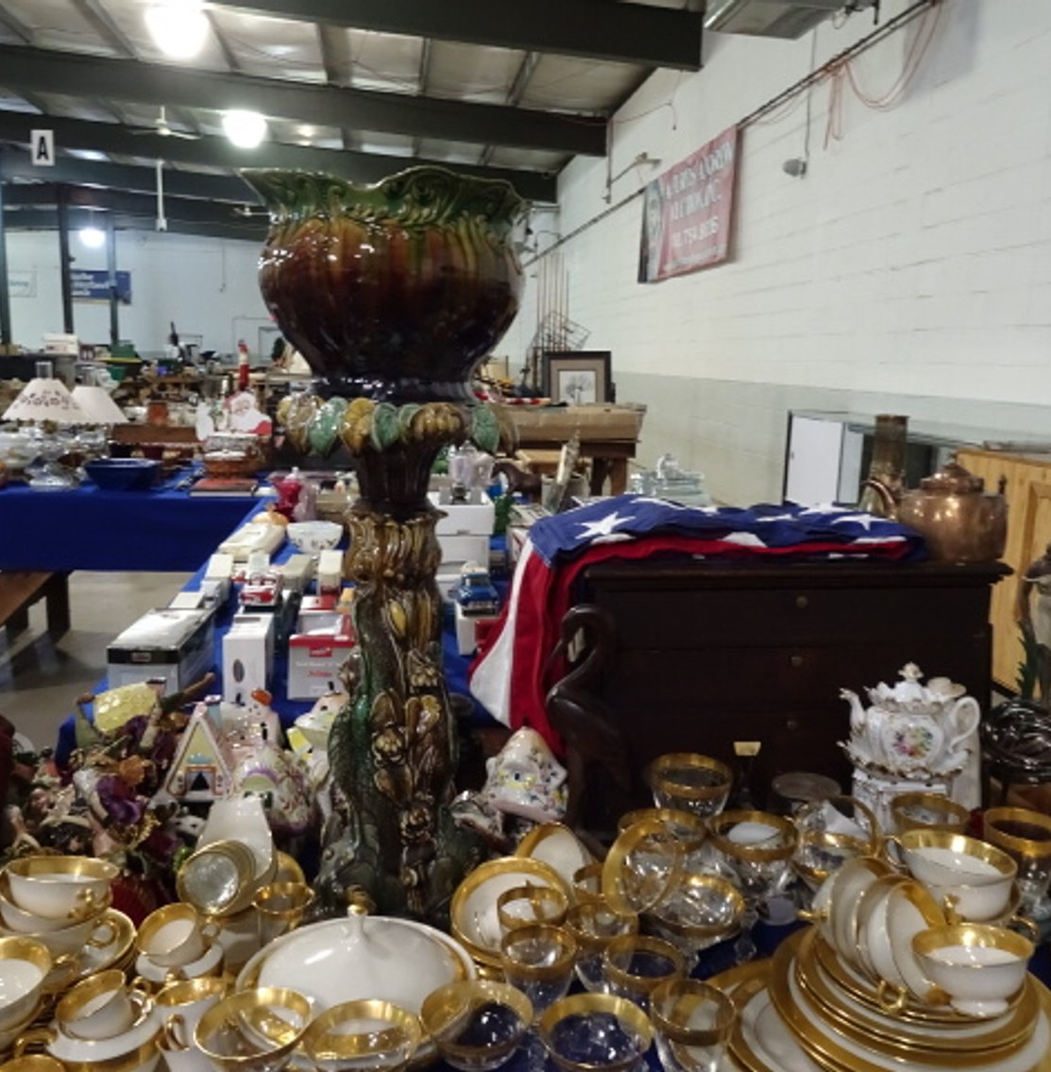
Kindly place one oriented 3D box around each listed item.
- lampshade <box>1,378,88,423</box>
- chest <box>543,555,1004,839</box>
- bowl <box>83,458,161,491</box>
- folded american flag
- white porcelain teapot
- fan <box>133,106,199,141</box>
[{"bbox_3d":[-1.948,-0.557,4.035,0.320,0.170,0.320,2,10,0],"label":"lampshade"},{"bbox_3d":[0.311,0.174,1.363,0.520,0.336,0.340,0,10,-8],"label":"chest"},{"bbox_3d":[-1.675,-0.258,4.118,0.300,0.104,0.300,2,10,0],"label":"bowl"},{"bbox_3d":[0.212,0.104,1.327,0.570,0.270,0.330,0,10,-8],"label":"folded american flag"},{"bbox_3d":[0.433,0.207,1.113,0.155,0.135,0.105,3,10,8],"label":"white porcelain teapot"},{"bbox_3d":[-5.850,-6.700,16.050,1.350,0.550,1.350,0,10,-8],"label":"fan"}]

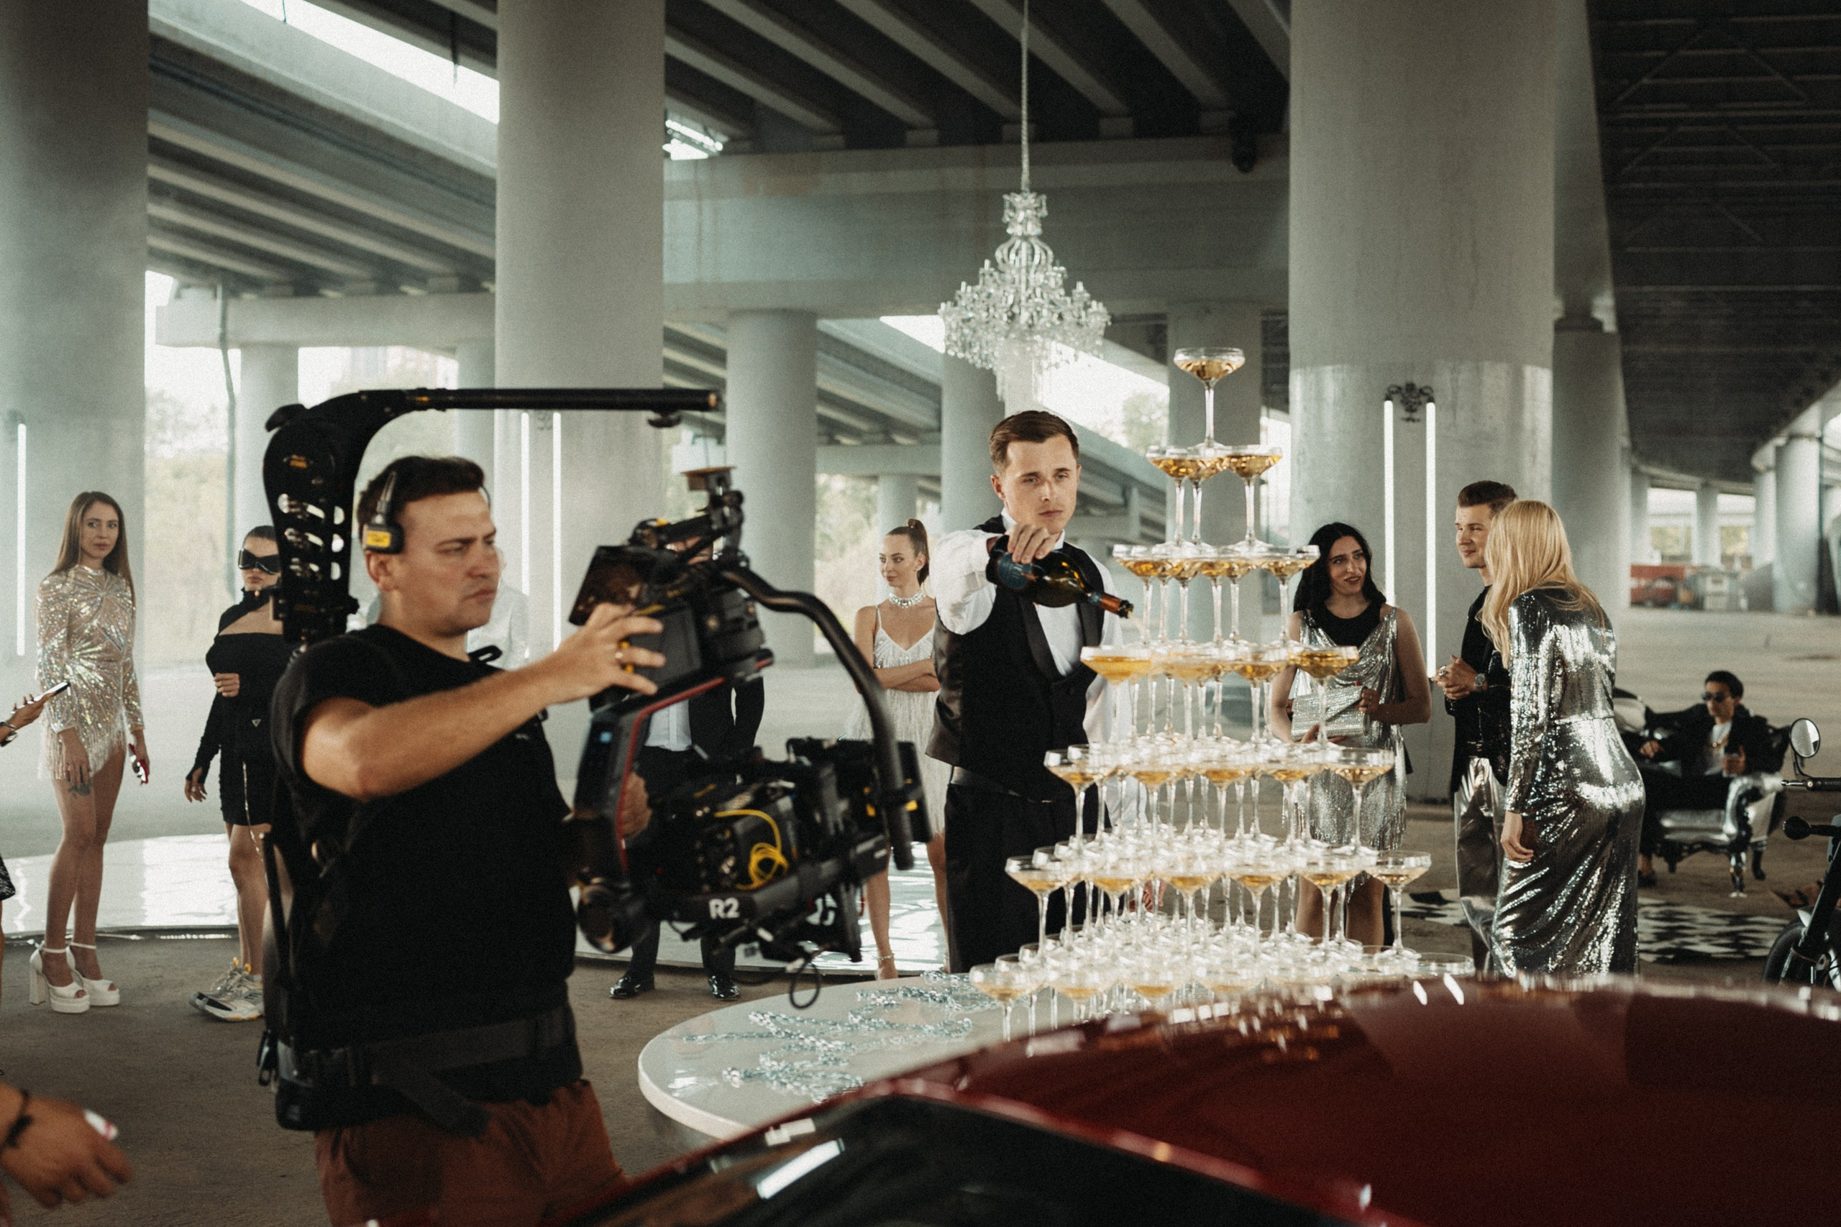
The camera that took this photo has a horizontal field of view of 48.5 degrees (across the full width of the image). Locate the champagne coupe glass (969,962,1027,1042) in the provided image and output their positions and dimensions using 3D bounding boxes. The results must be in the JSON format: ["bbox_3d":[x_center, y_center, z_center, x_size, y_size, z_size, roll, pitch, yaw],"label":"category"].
[{"bbox_3d":[0.132,0.612,3.089,0.113,0.162,0.113,0,1,0],"label":"champagne coupe glass"}]

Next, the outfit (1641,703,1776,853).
[{"bbox_3d":[3.963,0.825,10.350,0.650,0.800,0.650,0,1,29],"label":"outfit"}]

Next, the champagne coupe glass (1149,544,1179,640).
[{"bbox_3d":[0.400,-0.031,3.347,0.113,0.162,0.113,0,1,0],"label":"champagne coupe glass"}]

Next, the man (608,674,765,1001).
[{"bbox_3d":[-0.860,0.493,7.600,0.570,1.830,0.360,0,1,9],"label":"man"}]

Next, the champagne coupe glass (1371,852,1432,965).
[{"bbox_3d":[0.710,0.439,3.044,0.107,0.151,0.107,0,1,0],"label":"champagne coupe glass"}]

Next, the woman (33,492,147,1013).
[{"bbox_3d":[-2.910,0.495,7.154,0.430,1.810,0.340,0,1,-37],"label":"woman"}]

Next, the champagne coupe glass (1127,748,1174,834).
[{"bbox_3d":[0.343,0.279,3.010,0.106,0.153,0.106,0,1,0],"label":"champagne coupe glass"}]

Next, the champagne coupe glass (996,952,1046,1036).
[{"bbox_3d":[0.176,0.612,3.194,0.113,0.162,0.113,0,1,0],"label":"champagne coupe glass"}]

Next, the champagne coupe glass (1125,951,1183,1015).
[{"bbox_3d":[0.338,0.587,2.967,0.107,0.151,0.107,0,1,0],"label":"champagne coupe glass"}]

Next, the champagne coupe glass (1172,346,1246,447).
[{"bbox_3d":[0.443,-0.331,3.136,0.107,0.151,0.107,0,1,0],"label":"champagne coupe glass"}]

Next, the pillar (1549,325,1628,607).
[{"bbox_3d":[15.148,-2.602,46.982,1.950,7.700,1.950,0,0,0],"label":"pillar"}]

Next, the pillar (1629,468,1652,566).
[{"bbox_3d":[42.005,-4.300,120.000,1.750,8.200,1.750,0,1,0],"label":"pillar"}]

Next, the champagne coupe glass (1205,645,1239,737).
[{"bbox_3d":[0.475,0.124,3.250,0.107,0.151,0.107,0,1,0],"label":"champagne coupe glass"}]

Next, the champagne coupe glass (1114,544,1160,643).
[{"bbox_3d":[0.339,-0.022,3.047,0.105,0.150,0.105,0,0,0],"label":"champagne coupe glass"}]

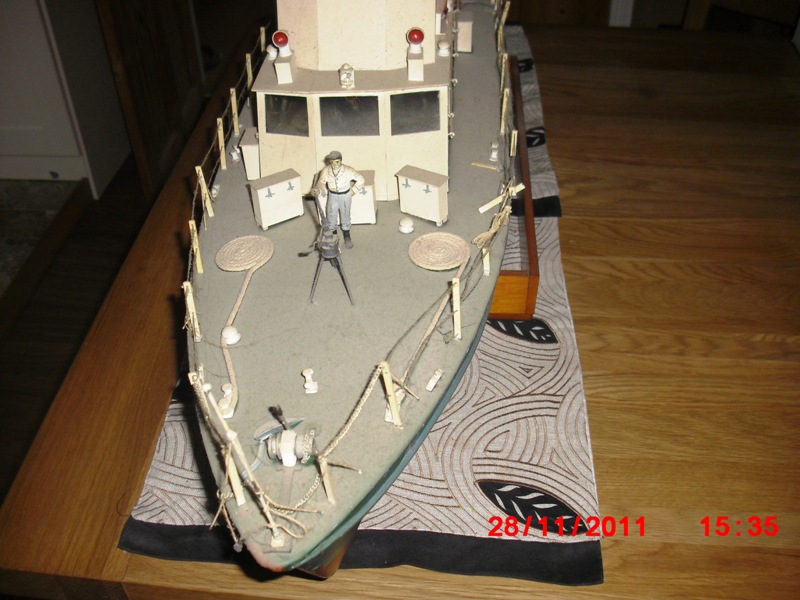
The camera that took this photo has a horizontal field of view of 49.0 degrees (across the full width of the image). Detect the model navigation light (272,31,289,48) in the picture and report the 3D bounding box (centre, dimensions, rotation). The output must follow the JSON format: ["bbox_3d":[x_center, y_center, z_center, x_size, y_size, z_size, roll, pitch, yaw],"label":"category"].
[{"bbox_3d":[-0.087,-0.189,0.638,0.013,0.013,0.011,-1,39,3],"label":"model navigation light"}]

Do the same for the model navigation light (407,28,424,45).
[{"bbox_3d":[0.011,-0.192,0.640,0.013,0.013,0.011,2,39,2],"label":"model navigation light"}]

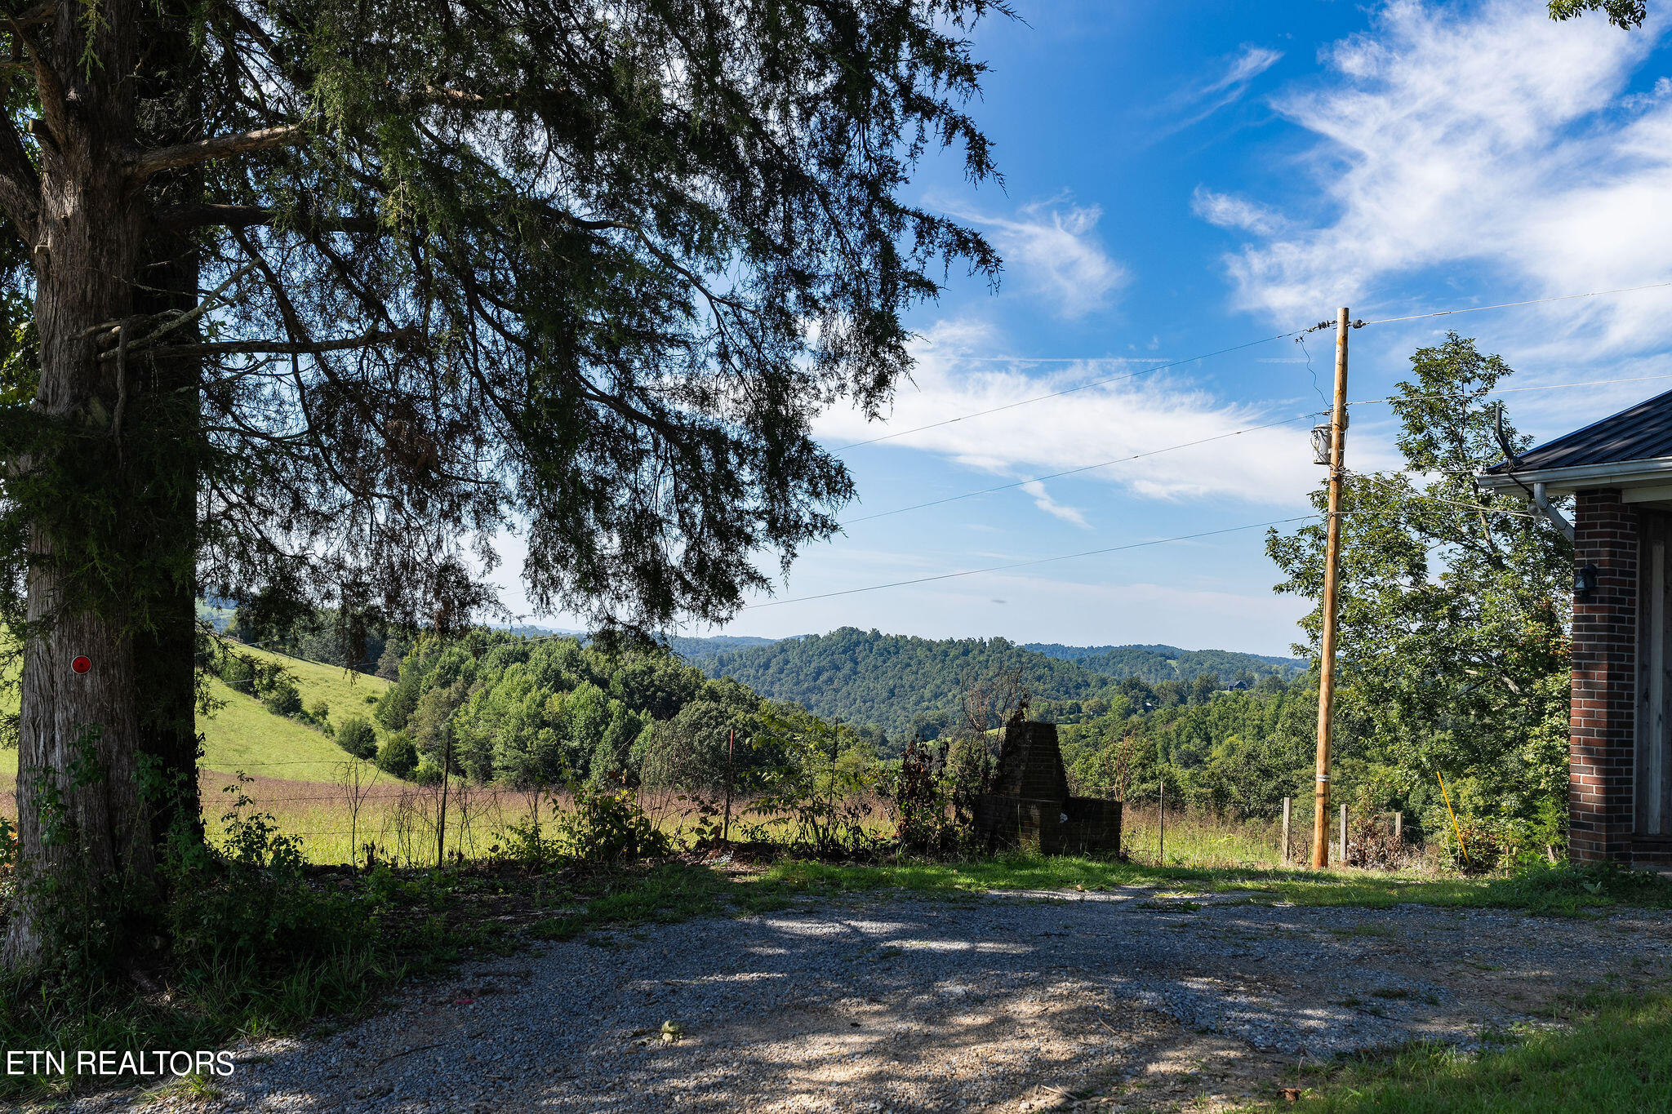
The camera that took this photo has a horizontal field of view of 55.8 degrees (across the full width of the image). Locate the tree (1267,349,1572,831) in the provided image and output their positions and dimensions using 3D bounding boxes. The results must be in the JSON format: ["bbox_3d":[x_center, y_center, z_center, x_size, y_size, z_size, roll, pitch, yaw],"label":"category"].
[{"bbox_3d":[11.604,0.757,31.000,6.309,10.237,6.300,3,-4,0],"label":"tree"}]

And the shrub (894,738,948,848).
[{"bbox_3d":[0.977,2.764,18.300,0.606,1.348,0.620,3,-4,0],"label":"shrub"}]

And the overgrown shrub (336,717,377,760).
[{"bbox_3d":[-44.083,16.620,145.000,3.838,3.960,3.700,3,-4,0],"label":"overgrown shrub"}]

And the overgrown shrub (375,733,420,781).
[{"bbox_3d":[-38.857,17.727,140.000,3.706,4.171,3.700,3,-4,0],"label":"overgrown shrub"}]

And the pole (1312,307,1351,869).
[{"bbox_3d":[7.755,0.491,24.700,0.270,8.831,0.270,3,-4,0],"label":"pole"}]

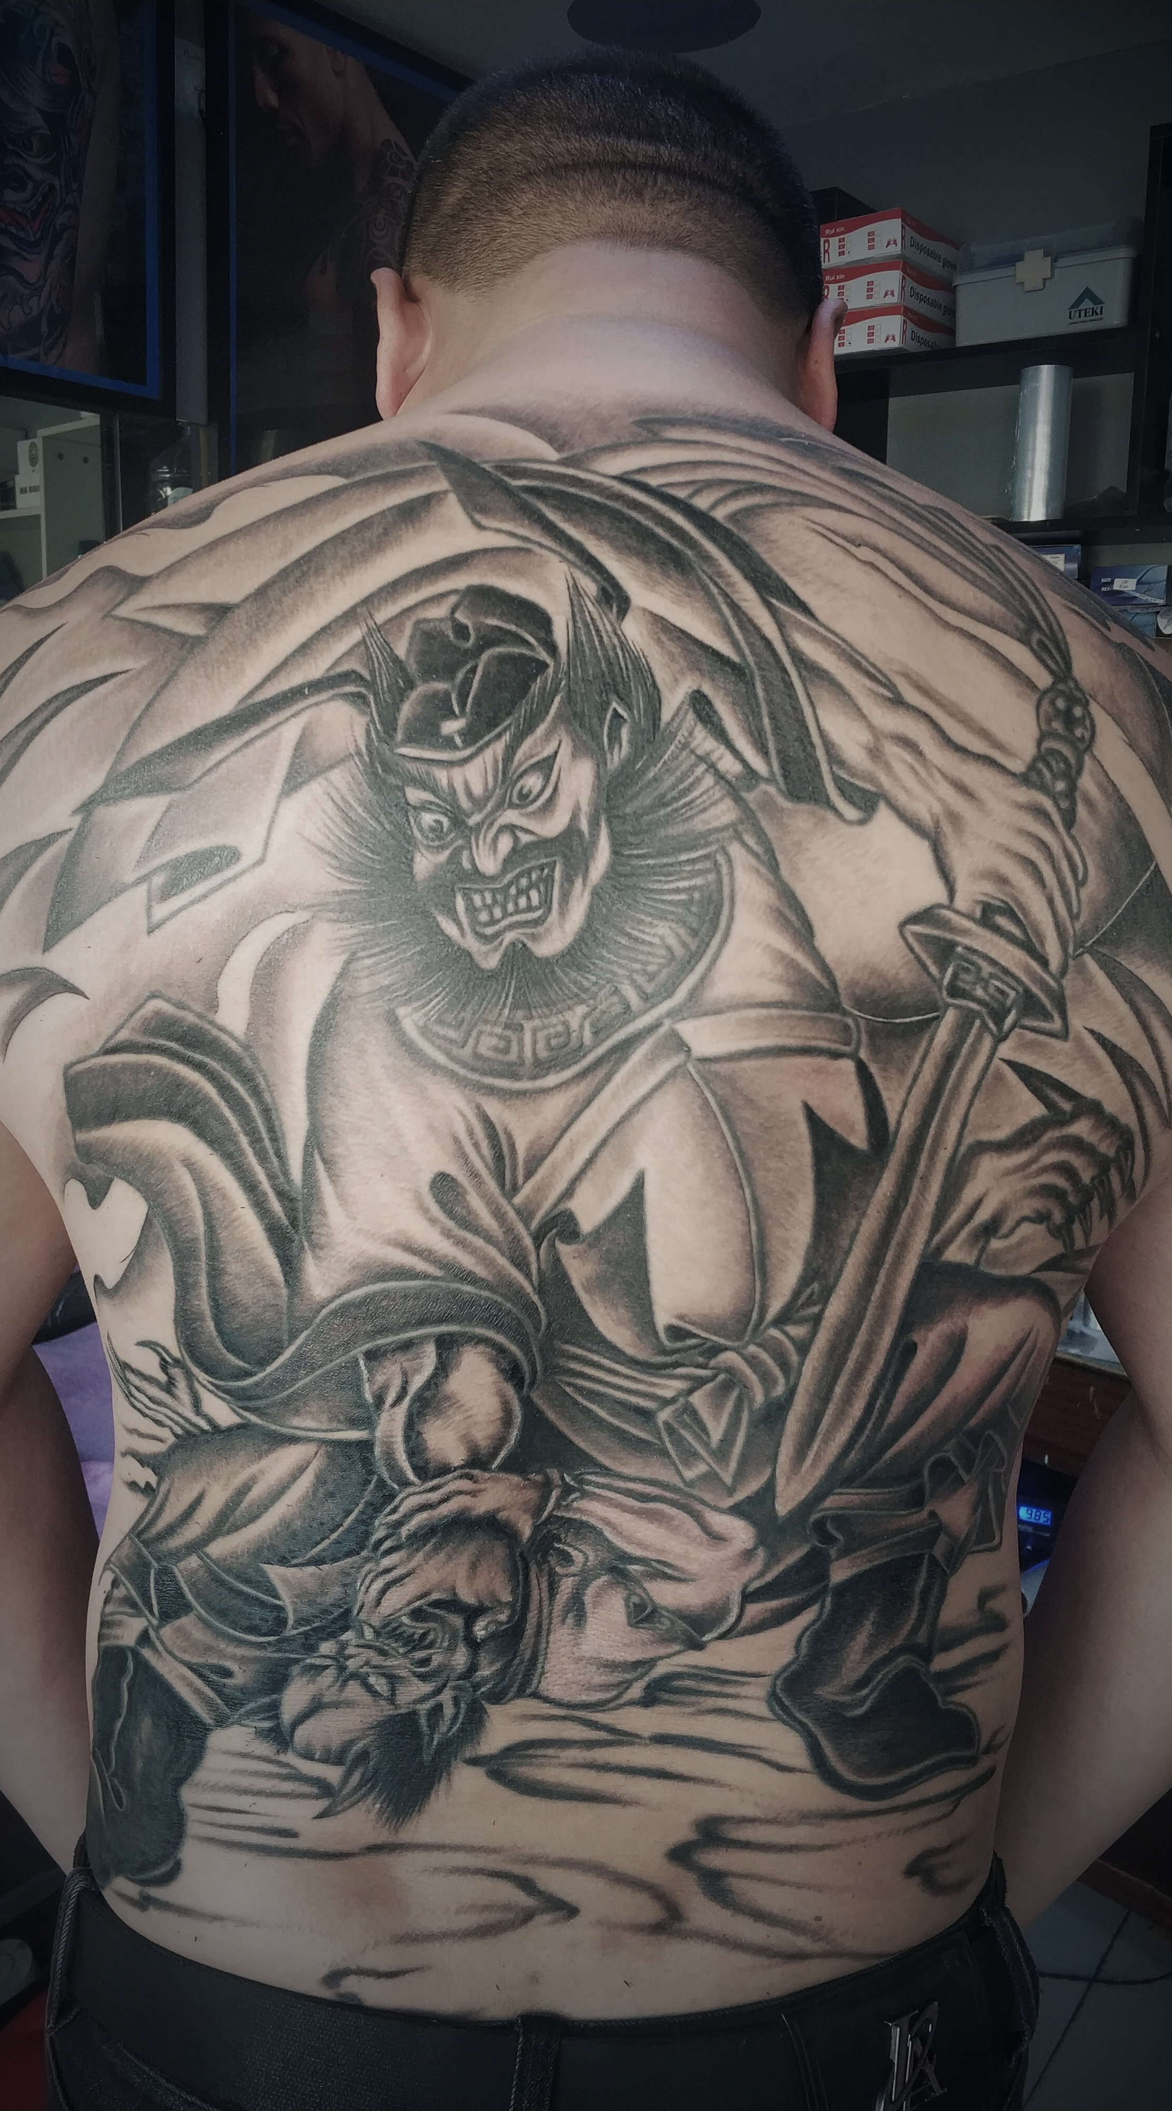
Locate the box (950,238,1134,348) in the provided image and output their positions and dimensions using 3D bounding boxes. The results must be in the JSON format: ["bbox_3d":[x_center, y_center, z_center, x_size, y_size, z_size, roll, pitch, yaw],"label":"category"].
[{"bbox_3d":[0.611,-0.979,2.127,0.230,0.125,0.160,7,11,31],"label":"box"}]

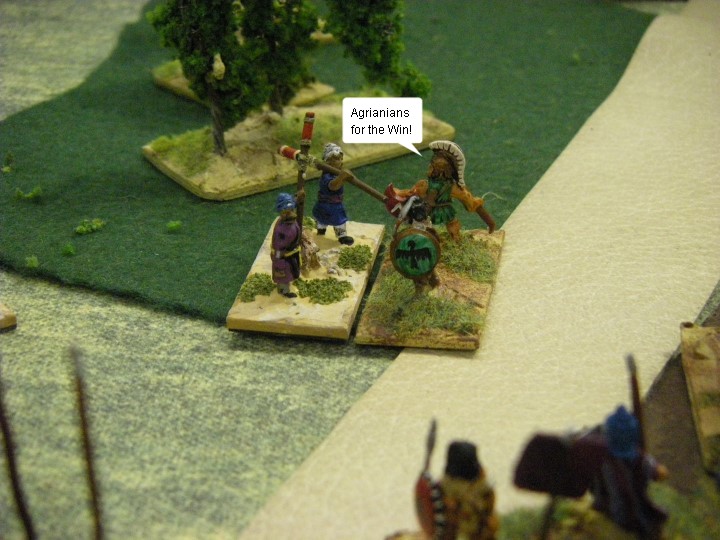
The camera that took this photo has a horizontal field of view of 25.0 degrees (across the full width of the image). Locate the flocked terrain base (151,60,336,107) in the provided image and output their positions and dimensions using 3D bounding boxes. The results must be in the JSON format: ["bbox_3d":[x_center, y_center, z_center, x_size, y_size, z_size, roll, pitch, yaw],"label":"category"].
[{"bbox_3d":[-0.027,-0.043,0.370,0.026,0.005,0.035,-21,33,-35],"label":"flocked terrain base"}]

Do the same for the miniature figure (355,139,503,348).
[{"bbox_3d":[0.013,-0.007,0.274,0.021,0.022,0.041,4,28,10],"label":"miniature figure"}]

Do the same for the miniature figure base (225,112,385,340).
[{"bbox_3d":[-0.009,-0.012,0.276,0.021,0.032,0.040,3,28,9],"label":"miniature figure base"}]

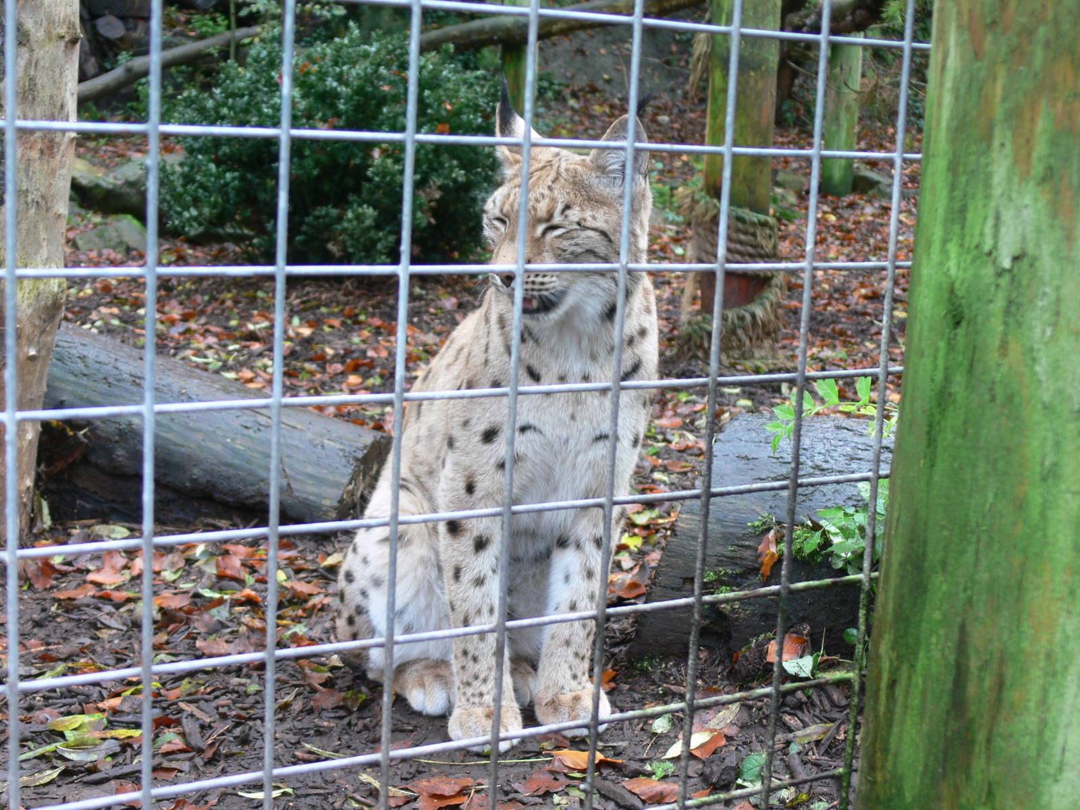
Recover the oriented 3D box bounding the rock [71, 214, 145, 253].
[{"bbox_3d":[-1.702,-0.676,6.300,0.280,0.140,0.200,3,12,0],"label":"rock"}]

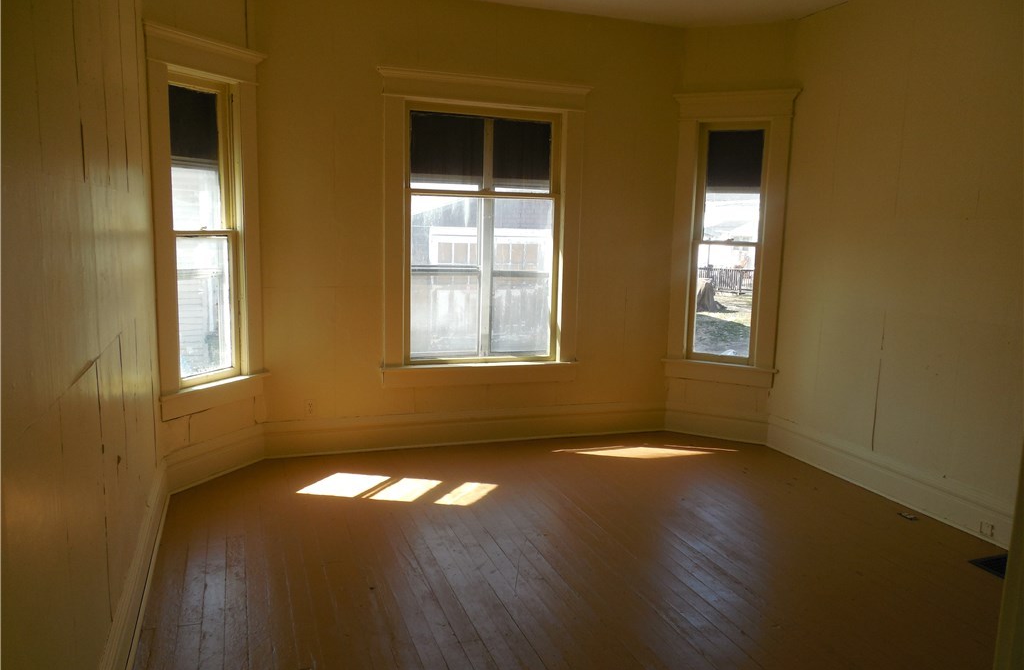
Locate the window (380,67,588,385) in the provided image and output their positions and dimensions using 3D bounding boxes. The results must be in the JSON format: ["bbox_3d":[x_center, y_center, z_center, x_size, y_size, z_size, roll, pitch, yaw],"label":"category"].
[{"bbox_3d":[-0.158,-0.655,4.814,1.363,1.962,0.120,-1,9,-18],"label":"window"}]

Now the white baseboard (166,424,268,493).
[{"bbox_3d":[-1.693,0.703,4.269,0.030,0.217,0.702,6,10,25],"label":"white baseboard"}]

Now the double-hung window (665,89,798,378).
[{"bbox_3d":[1.481,-0.650,5.102,0.788,1.976,0.120,5,10,22],"label":"double-hung window"}]

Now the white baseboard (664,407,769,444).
[{"bbox_3d":[1.460,0.637,5.293,0.717,0.198,0.030,5,10,22],"label":"white baseboard"}]

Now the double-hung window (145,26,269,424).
[{"bbox_3d":[-1.651,-0.582,4.094,0.120,1.988,0.750,6,10,25],"label":"double-hung window"}]

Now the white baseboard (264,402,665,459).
[{"bbox_3d":[-0.207,0.626,5.004,2.778,0.222,0.030,-1,9,-18],"label":"white baseboard"}]

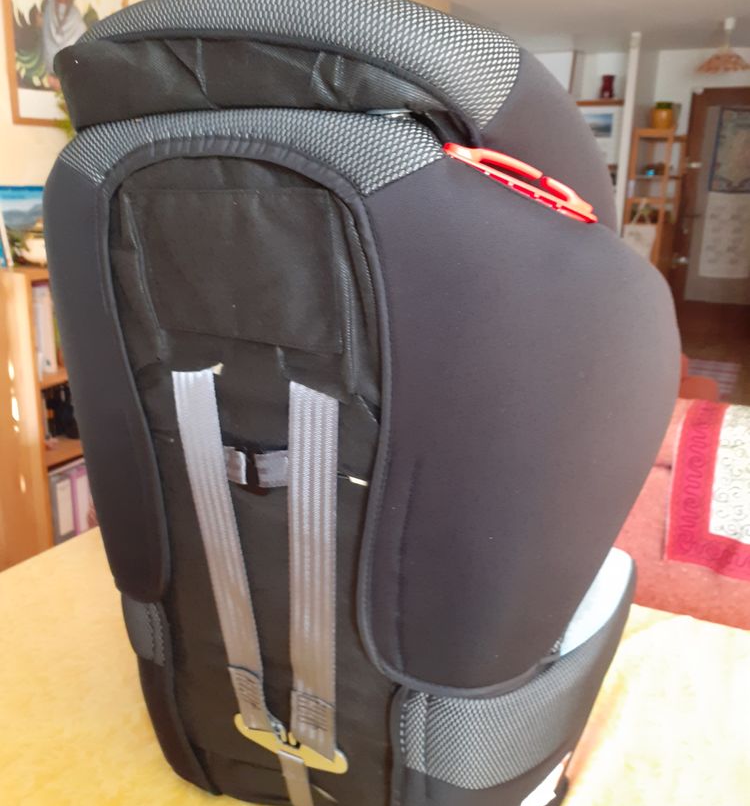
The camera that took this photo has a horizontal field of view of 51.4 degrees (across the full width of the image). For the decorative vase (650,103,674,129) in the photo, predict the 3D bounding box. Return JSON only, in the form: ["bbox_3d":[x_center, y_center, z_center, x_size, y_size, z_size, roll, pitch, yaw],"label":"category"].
[{"bbox_3d":[2.115,-2.107,5.737,0.160,0.199,0.160,1,15,0],"label":"decorative vase"}]

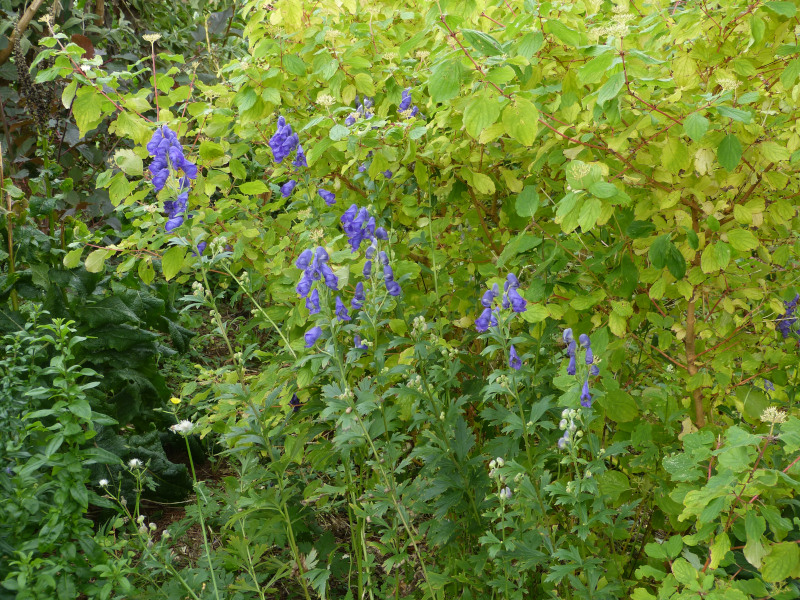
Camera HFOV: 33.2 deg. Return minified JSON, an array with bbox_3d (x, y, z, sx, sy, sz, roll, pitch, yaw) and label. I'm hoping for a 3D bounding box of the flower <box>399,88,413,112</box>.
[{"bbox_3d":[0.010,-0.351,2.350,0.025,0.042,0.025,17,6,24],"label":"flower"}]

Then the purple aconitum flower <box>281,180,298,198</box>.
[{"bbox_3d":[-0.214,-0.216,2.600,0.029,0.037,0.025,24,7,-26],"label":"purple aconitum flower"}]

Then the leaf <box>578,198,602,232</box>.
[{"bbox_3d":[0.313,-0.139,2.200,0.035,0.062,0.018,19,-16,11],"label":"leaf"}]

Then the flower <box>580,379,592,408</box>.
[{"bbox_3d":[0.285,0.143,2.050,0.018,0.043,0.022,-1,9,-6],"label":"flower"}]

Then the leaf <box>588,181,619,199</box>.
[{"bbox_3d":[0.334,-0.180,2.200,0.049,0.035,0.022,0,-24,0],"label":"leaf"}]

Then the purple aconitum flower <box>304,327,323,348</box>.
[{"bbox_3d":[-0.146,0.064,2.270,0.030,0.040,0.026,20,10,-26],"label":"purple aconitum flower"}]

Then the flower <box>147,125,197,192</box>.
[{"bbox_3d":[-0.355,-0.220,2.080,0.078,0.102,0.070,0,11,0],"label":"flower"}]

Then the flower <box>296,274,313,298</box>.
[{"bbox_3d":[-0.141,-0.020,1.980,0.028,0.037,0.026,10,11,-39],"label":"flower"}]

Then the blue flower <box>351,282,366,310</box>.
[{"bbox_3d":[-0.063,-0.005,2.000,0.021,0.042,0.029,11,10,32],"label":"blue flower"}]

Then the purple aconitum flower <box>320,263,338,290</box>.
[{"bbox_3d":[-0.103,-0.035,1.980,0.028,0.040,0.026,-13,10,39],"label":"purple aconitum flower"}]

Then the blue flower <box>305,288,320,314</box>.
[{"bbox_3d":[-0.133,0.002,2.050,0.021,0.038,0.024,-1,9,-9],"label":"blue flower"}]

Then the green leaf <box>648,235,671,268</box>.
[{"bbox_3d":[0.455,-0.085,2.350,0.035,0.060,0.016,16,-11,15],"label":"green leaf"}]

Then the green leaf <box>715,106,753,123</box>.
[{"bbox_3d":[0.586,-0.325,2.350,0.062,0.026,0.030,-10,21,-10],"label":"green leaf"}]

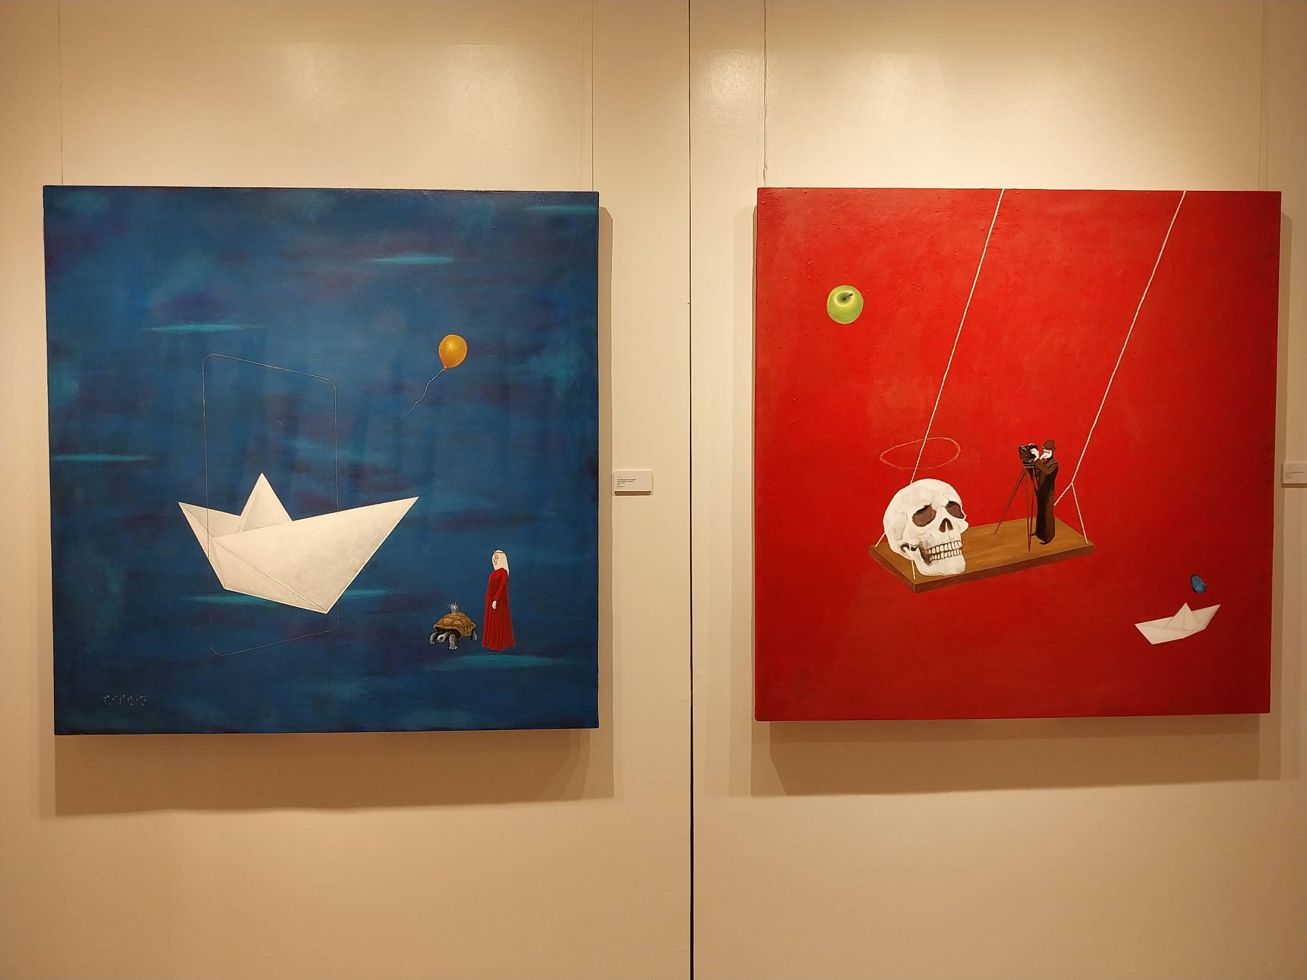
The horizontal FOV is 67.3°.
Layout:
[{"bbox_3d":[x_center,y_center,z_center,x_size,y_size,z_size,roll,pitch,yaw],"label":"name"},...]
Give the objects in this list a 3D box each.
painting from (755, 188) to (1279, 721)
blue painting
[{"bbox_3d":[0.833,-0.079,2.255,1.200,1.200,0.035,0,2,-2],"label":"painting"},{"bbox_3d":[-0.722,-0.061,2.186,1.200,1.200,0.035,0,2,-2],"label":"blue painting"}]

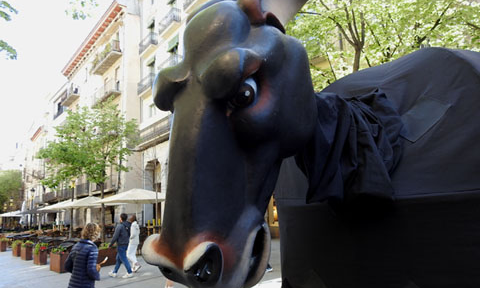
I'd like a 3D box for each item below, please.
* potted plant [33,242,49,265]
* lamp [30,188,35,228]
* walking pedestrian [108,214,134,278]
[{"bbox_3d":[-7.975,4.376,13.347,0.420,0.870,0.500,4,-13,-34],"label":"potted plant"},{"bbox_3d":[-15.997,5.574,25.724,0.450,4.200,0.450,7,-15,-41],"label":"lamp"},{"bbox_3d":[-3.429,2.933,9.604,0.680,1.740,0.520,-10,-13,31],"label":"walking pedestrian"}]

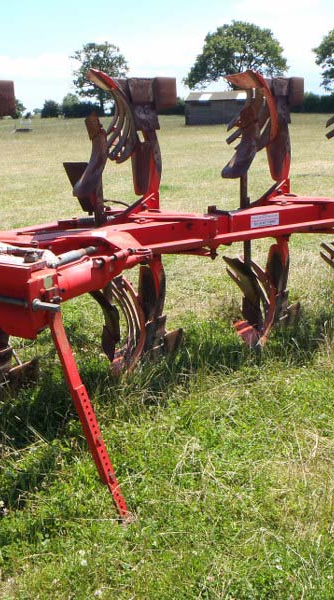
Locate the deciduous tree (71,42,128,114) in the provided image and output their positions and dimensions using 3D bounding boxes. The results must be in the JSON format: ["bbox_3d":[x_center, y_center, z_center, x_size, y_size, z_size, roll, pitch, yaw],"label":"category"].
[{"bbox_3d":[-9.345,-30.375,89.584,7.753,9.830,7.753,-3,17,-5],"label":"deciduous tree"}]

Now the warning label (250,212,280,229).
[{"bbox_3d":[0.632,-0.512,4.180,0.226,0.078,0.006,-11,16,-29],"label":"warning label"}]

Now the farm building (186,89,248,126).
[{"bbox_3d":[4.460,-14.750,49.429,5.600,2.420,3.000,2,17,13],"label":"farm building"}]

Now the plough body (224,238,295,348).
[{"bbox_3d":[0.569,-0.111,4.495,0.627,0.686,0.823,8,18,32],"label":"plough body"}]

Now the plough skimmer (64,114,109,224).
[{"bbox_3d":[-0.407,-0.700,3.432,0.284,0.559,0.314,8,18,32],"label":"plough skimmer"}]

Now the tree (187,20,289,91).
[{"bbox_3d":[8.151,-27.666,77.000,12.200,11.200,12.200,-2,17,0],"label":"tree"}]

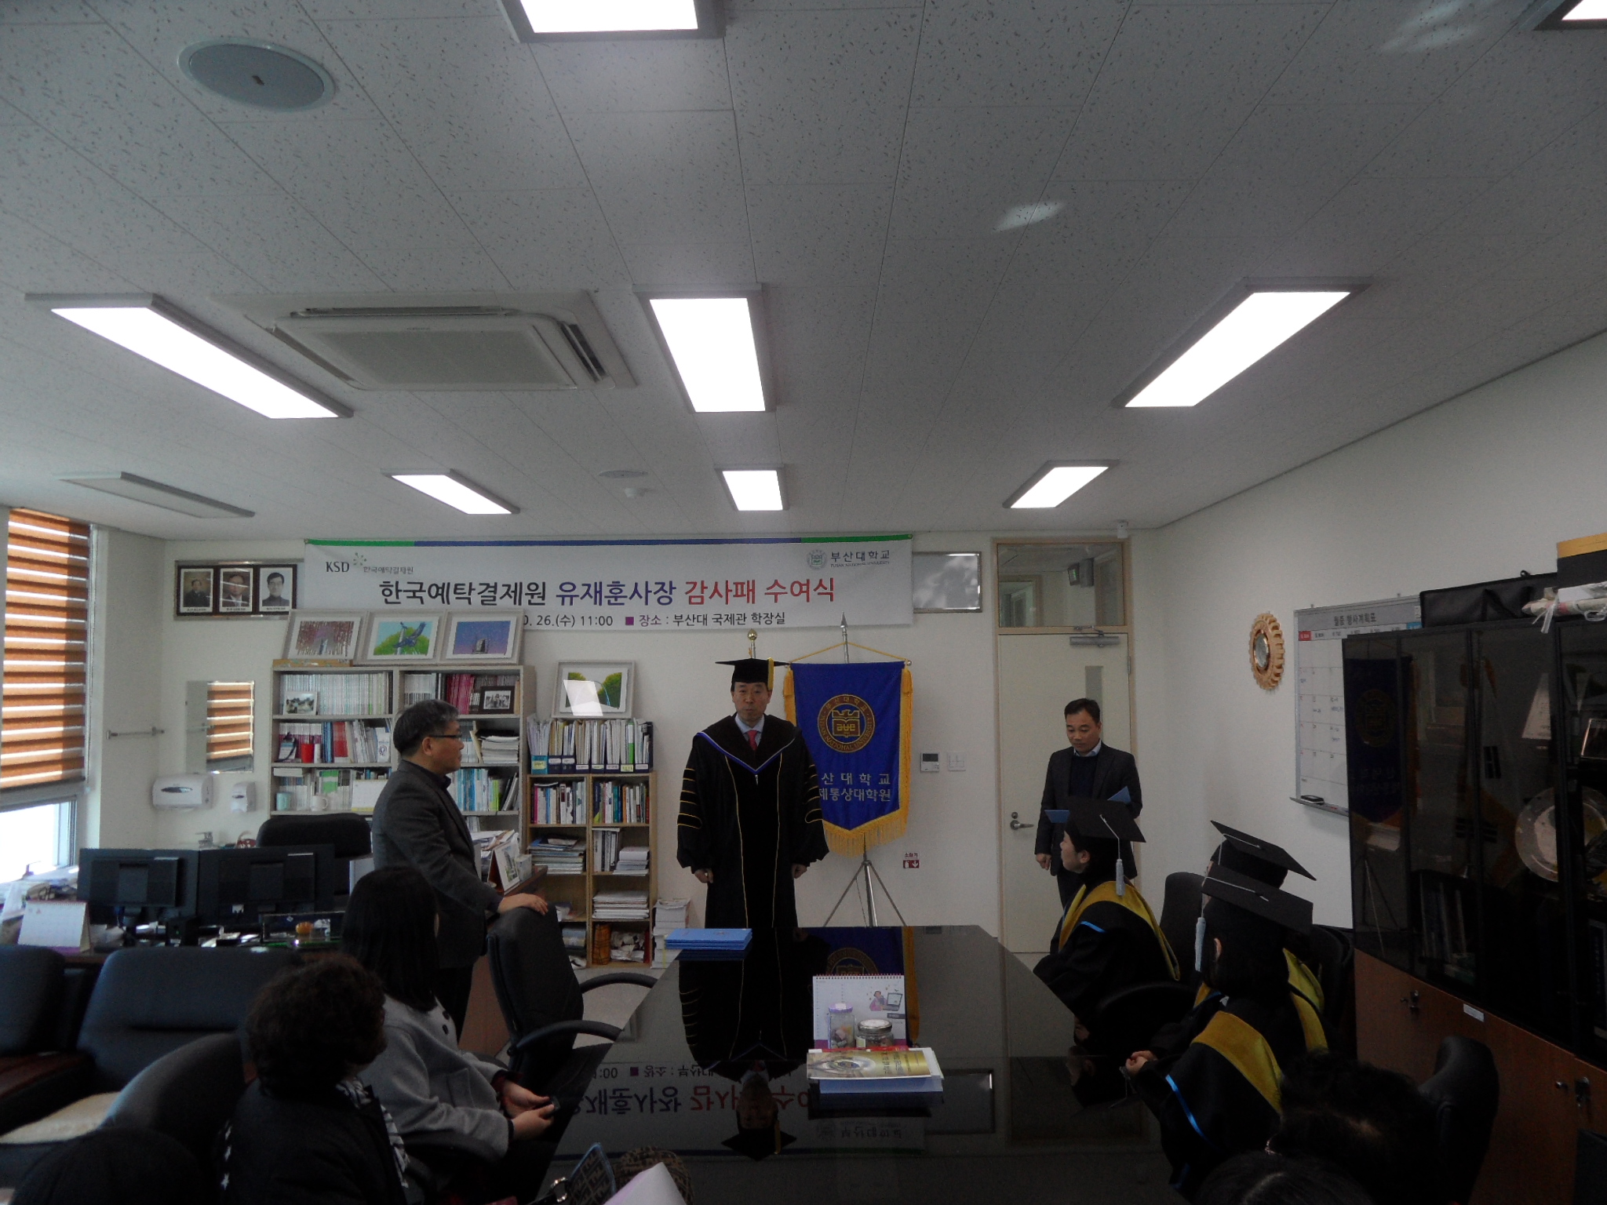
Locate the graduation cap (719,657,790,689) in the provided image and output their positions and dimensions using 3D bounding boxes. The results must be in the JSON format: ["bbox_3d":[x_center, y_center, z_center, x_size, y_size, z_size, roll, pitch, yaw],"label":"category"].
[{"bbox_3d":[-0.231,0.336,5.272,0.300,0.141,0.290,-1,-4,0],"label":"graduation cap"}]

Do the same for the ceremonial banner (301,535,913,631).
[{"bbox_3d":[-1.286,-0.131,7.261,3.962,0.610,0.030,-1,-4,0],"label":"ceremonial banner"}]

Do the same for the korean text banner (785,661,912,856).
[{"bbox_3d":[0.275,0.952,6.796,0.773,1.174,0.060,-1,-4,0],"label":"korean text banner"}]

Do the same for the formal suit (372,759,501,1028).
[{"bbox_3d":[-1.302,1.250,4.031,0.420,1.360,0.510,0,-4,-2],"label":"formal suit"}]

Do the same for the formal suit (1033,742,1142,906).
[{"bbox_3d":[1.451,1.379,5.651,0.510,1.330,0.340,-3,-5,27],"label":"formal suit"}]

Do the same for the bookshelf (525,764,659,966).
[{"bbox_3d":[-1.311,1.666,7.008,0.759,1.188,0.290,-1,-4,0],"label":"bookshelf"}]

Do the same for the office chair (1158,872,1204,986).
[{"bbox_3d":[1.332,1.532,4.137,0.650,0.970,0.620,-1,-4,3],"label":"office chair"}]

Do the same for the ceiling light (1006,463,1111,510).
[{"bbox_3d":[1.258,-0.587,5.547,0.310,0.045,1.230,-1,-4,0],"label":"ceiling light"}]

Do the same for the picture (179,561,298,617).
[{"bbox_3d":[-3.689,-0.086,7.280,0.836,0.387,0.035,-1,-4,0],"label":"picture"}]

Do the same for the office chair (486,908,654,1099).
[{"bbox_3d":[-0.681,1.535,3.723,0.620,0.950,0.610,-1,-4,10],"label":"office chair"}]

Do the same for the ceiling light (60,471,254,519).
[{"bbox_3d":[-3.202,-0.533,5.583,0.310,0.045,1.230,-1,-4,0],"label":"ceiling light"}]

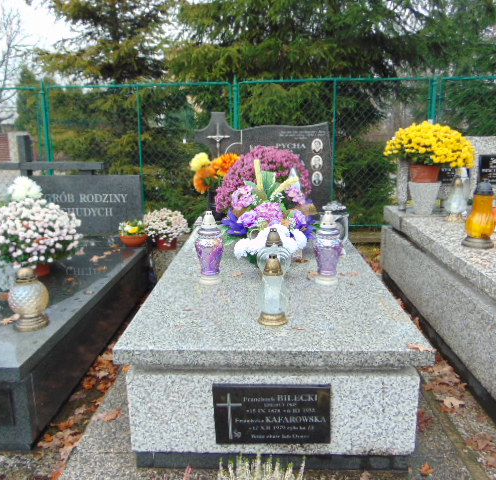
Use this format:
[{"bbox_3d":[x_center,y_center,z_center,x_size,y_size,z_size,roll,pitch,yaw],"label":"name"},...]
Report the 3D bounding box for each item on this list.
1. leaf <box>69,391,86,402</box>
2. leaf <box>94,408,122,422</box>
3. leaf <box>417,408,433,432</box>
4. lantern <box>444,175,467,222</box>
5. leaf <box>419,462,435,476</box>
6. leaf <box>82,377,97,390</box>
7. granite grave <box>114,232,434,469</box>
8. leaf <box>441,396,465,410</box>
[{"bbox_3d":[-0.765,0.701,2.081,0.082,0.020,0.074,0,13,2],"label":"leaf"},{"bbox_3d":[-0.578,0.719,1.901,0.117,0.020,0.076,0,13,2],"label":"leaf"},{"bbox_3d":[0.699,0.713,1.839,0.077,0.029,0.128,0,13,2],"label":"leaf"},{"bbox_3d":[1.287,-0.257,2.863,0.137,0.284,0.137,0,13,2],"label":"lantern"},{"bbox_3d":[0.613,0.784,1.584,0.056,0.020,0.051,0,13,2],"label":"leaf"},{"bbox_3d":[-0.744,0.672,2.180,0.066,0.030,0.088,0,13,2],"label":"leaf"},{"bbox_3d":[0.112,0.348,2.445,1.002,0.478,1.962,0,13,2],"label":"granite grave"},{"bbox_3d":[0.873,0.687,1.950,0.093,0.025,0.073,0,13,2],"label":"leaf"}]

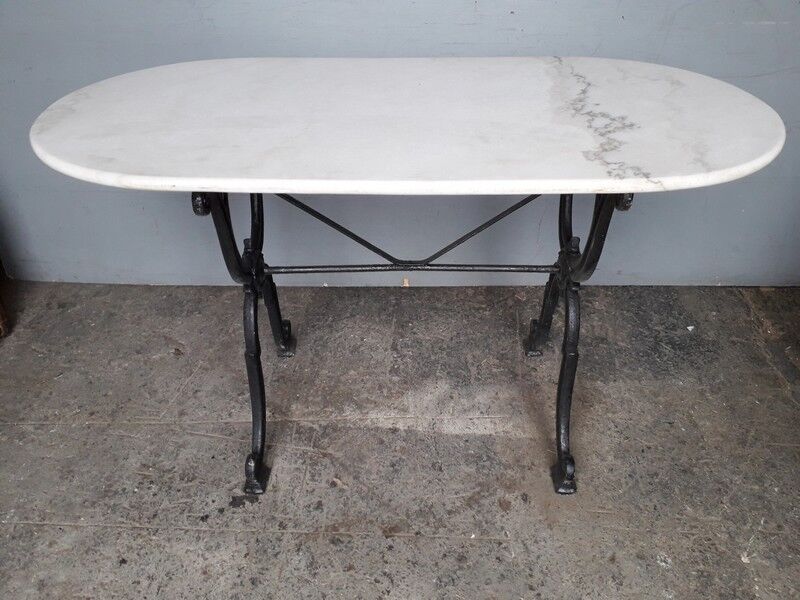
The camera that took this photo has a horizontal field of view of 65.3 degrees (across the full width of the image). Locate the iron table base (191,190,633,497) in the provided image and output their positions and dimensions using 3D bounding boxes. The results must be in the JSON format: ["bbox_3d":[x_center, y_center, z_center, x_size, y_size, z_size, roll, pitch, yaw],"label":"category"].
[{"bbox_3d":[0.022,-0.031,1.268,0.690,0.699,0.484,0,35,0],"label":"iron table base"}]

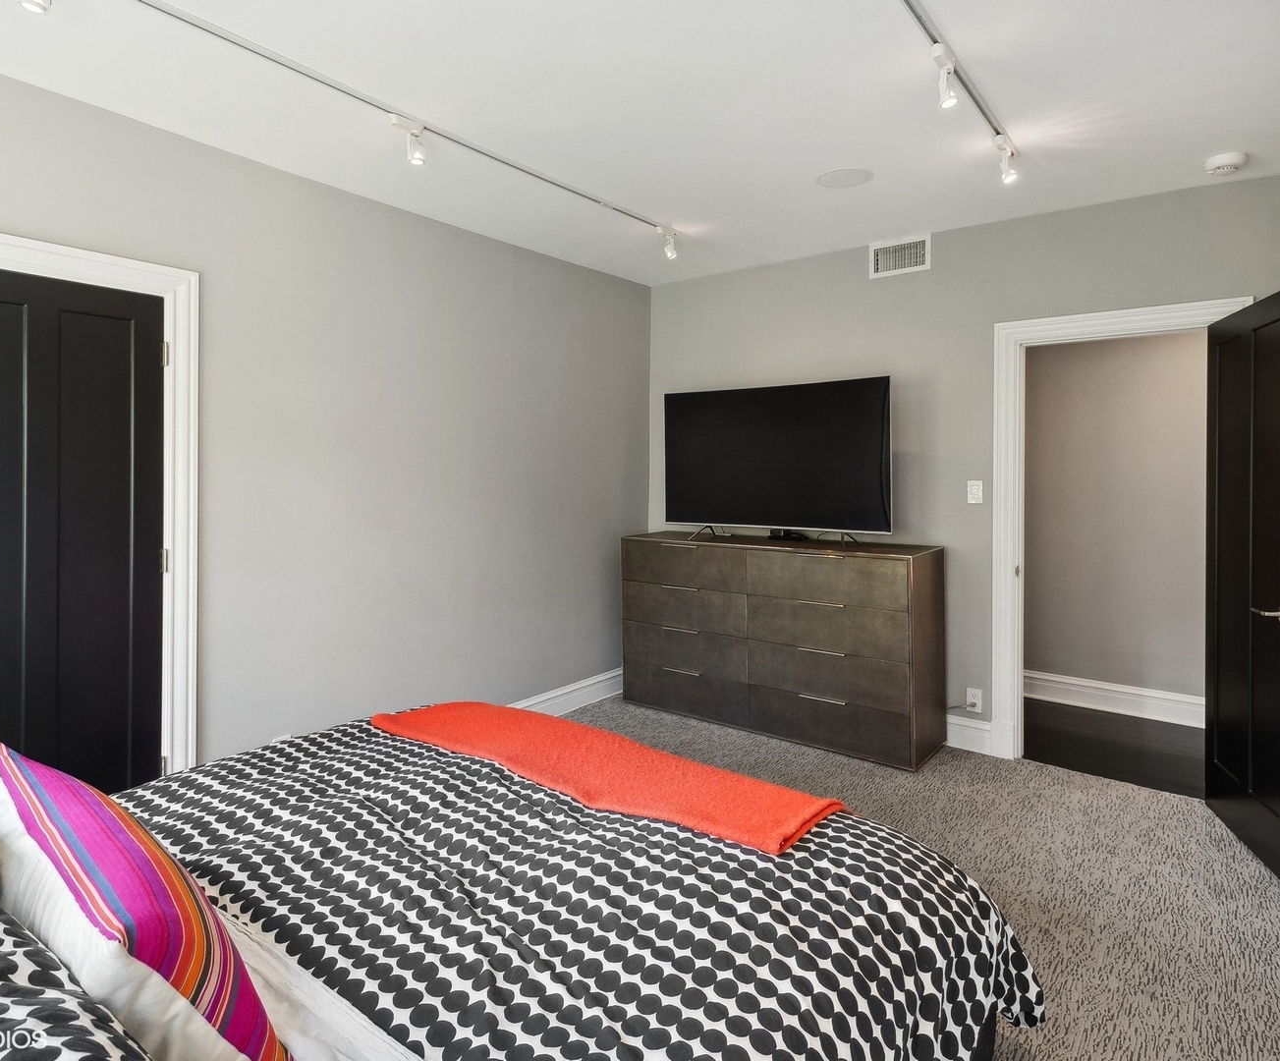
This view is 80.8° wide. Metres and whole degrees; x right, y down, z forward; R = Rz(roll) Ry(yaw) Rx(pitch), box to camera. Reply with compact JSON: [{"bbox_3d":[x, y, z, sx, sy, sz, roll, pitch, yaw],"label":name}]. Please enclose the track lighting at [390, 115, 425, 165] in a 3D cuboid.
[{"bbox_3d":[-0.825,-1.395,2.675,0.068,0.142,0.125,1,1,38],"label":"track lighting"}]

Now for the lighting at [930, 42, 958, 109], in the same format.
[{"bbox_3d":[0.911,-1.359,2.245,0.070,0.135,0.120,1,1,38],"label":"lighting"}]

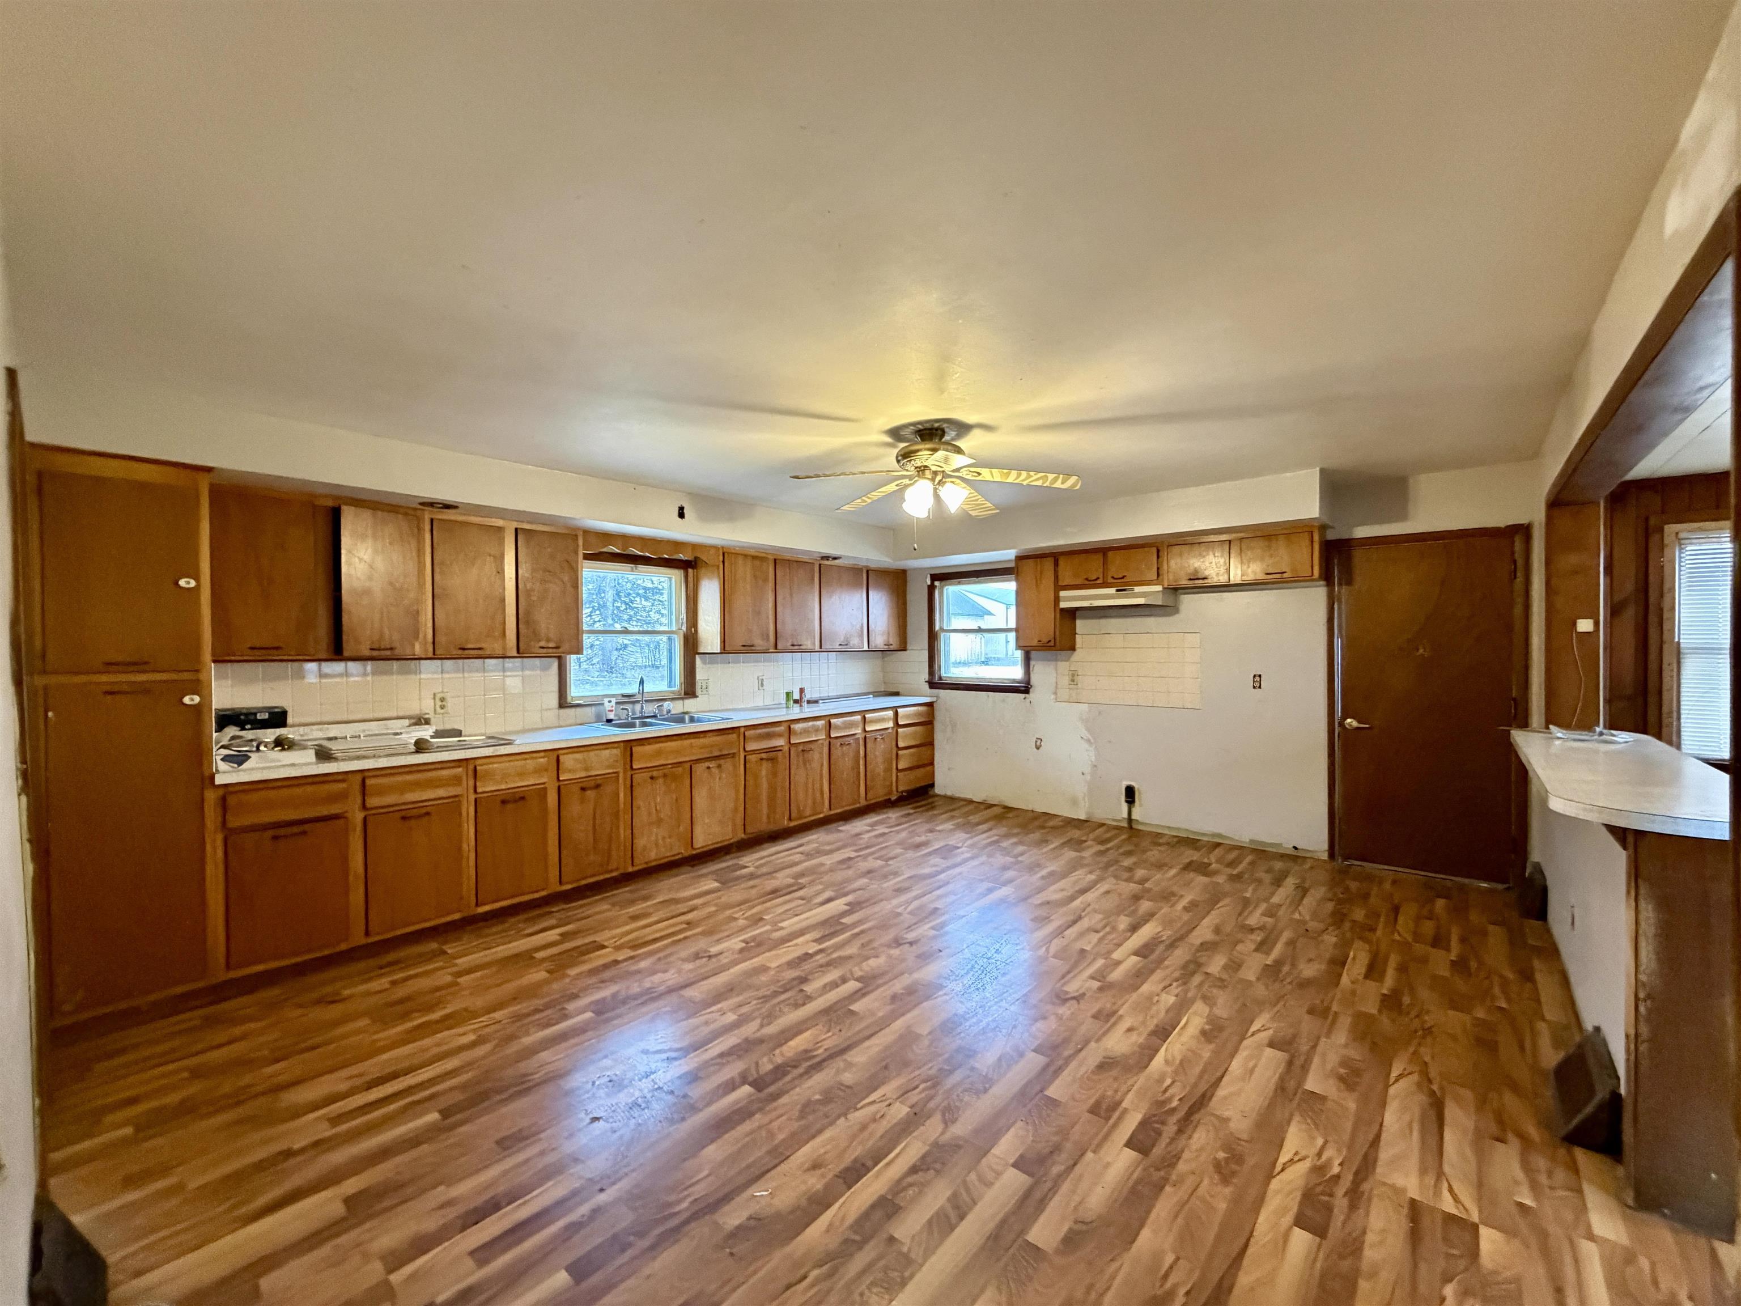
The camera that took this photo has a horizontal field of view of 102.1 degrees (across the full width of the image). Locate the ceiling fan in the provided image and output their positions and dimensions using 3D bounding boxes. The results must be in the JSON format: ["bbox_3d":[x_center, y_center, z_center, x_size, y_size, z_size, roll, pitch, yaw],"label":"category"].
[{"bbox_3d":[0.289,-0.869,3.340,1.300,0.410,1.300,0,1,40],"label":"ceiling fan"}]

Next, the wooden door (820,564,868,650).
[{"bbox_3d":[-0.247,-0.393,6.200,0.030,0.738,0.576,0,1,41],"label":"wooden door"}]

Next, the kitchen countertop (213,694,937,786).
[{"bbox_3d":[-1.201,0.470,4.799,0.641,0.048,4.895,0,1,40],"label":"kitchen countertop"}]

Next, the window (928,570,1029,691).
[{"bbox_3d":[0.934,-0.197,6.229,1.040,1.060,0.100,0,1,40],"label":"window"}]

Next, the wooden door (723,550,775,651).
[{"bbox_3d":[-0.936,-0.382,5.403,0.030,0.735,0.492,0,1,41],"label":"wooden door"}]

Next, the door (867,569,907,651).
[{"bbox_3d":[0.140,-0.402,6.647,0.030,0.745,0.517,0,1,41],"label":"door"}]

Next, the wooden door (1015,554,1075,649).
[{"bbox_3d":[1.405,-0.393,5.615,0.350,0.745,0.333,0,1,40],"label":"wooden door"}]

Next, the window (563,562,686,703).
[{"bbox_3d":[-1.630,-0.151,4.793,0.100,0.965,0.980,0,1,40],"label":"window"}]

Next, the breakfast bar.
[{"bbox_3d":[2.615,0.859,2.481,0.460,0.970,2.260,0,1,40],"label":"breakfast bar"}]

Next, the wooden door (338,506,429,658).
[{"bbox_3d":[-2.483,-0.356,3.565,0.030,0.742,0.369,0,1,31],"label":"wooden door"}]

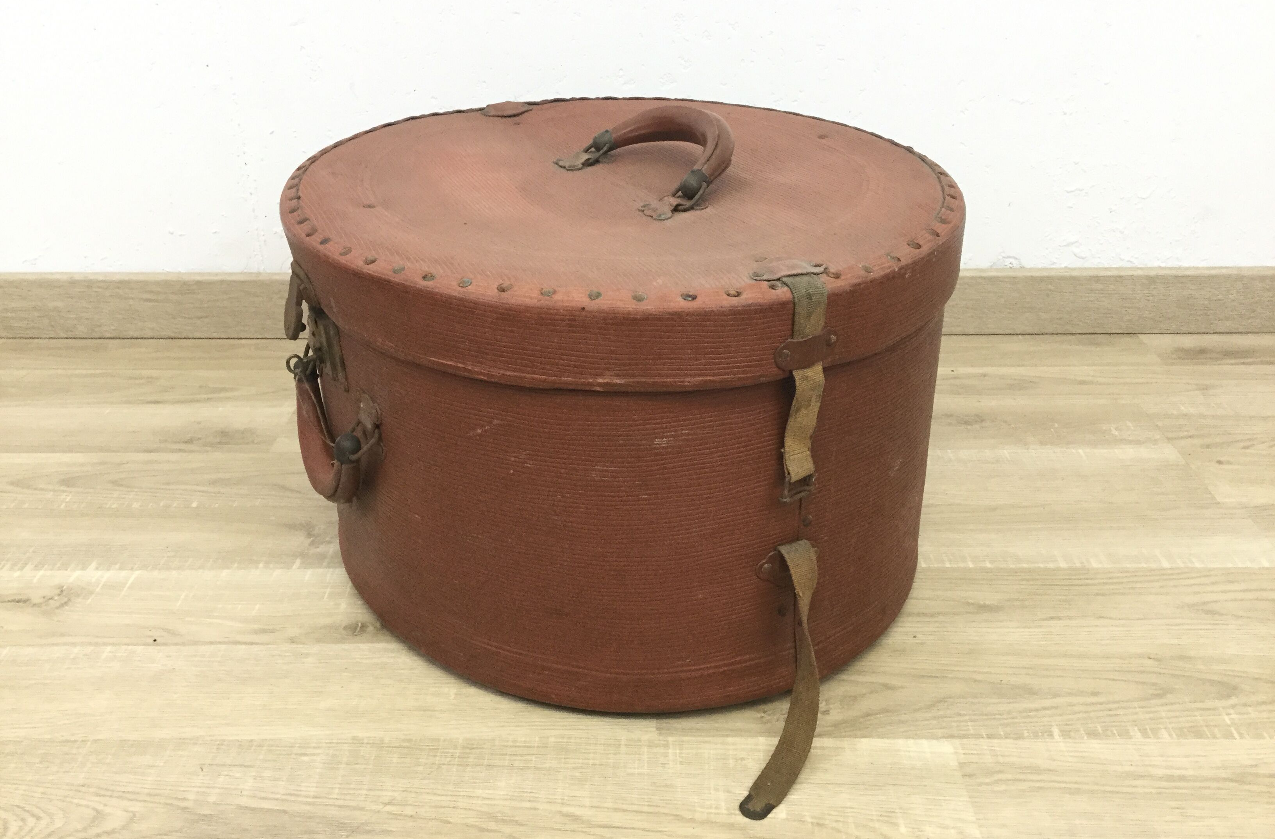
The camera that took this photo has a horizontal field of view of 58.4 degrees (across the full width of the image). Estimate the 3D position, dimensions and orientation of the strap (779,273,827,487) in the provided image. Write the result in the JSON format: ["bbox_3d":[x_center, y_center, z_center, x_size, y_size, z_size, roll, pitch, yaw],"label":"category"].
[{"bbox_3d":[0.098,-0.020,0.684,0.025,0.131,0.025,-14,31,-23],"label":"strap"}]

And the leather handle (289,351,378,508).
[{"bbox_3d":[-0.217,0.009,0.811,0.037,0.092,0.153,-15,32,-25],"label":"leather handle"}]

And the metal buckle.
[{"bbox_3d":[0.099,0.039,0.707,0.025,0.017,0.008,-14,31,-23],"label":"metal buckle"}]

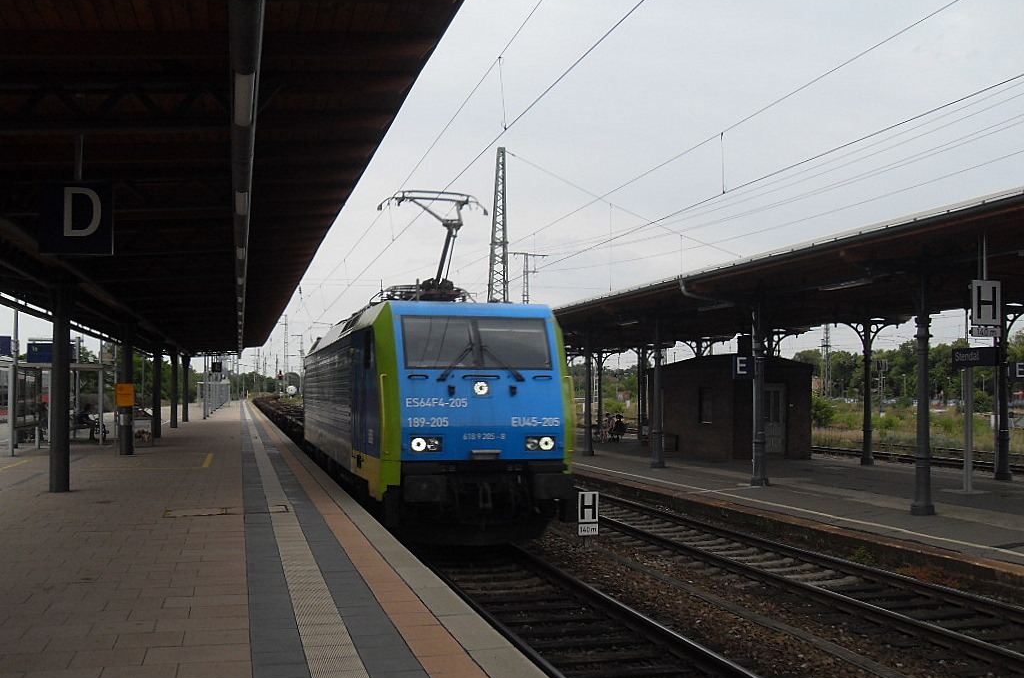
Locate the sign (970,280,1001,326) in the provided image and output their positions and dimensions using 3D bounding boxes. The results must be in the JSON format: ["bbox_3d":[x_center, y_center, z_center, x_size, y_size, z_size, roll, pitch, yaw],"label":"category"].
[{"bbox_3d":[6.841,-0.519,14.500,0.450,0.660,0.060,1,-3,-10],"label":"sign"}]

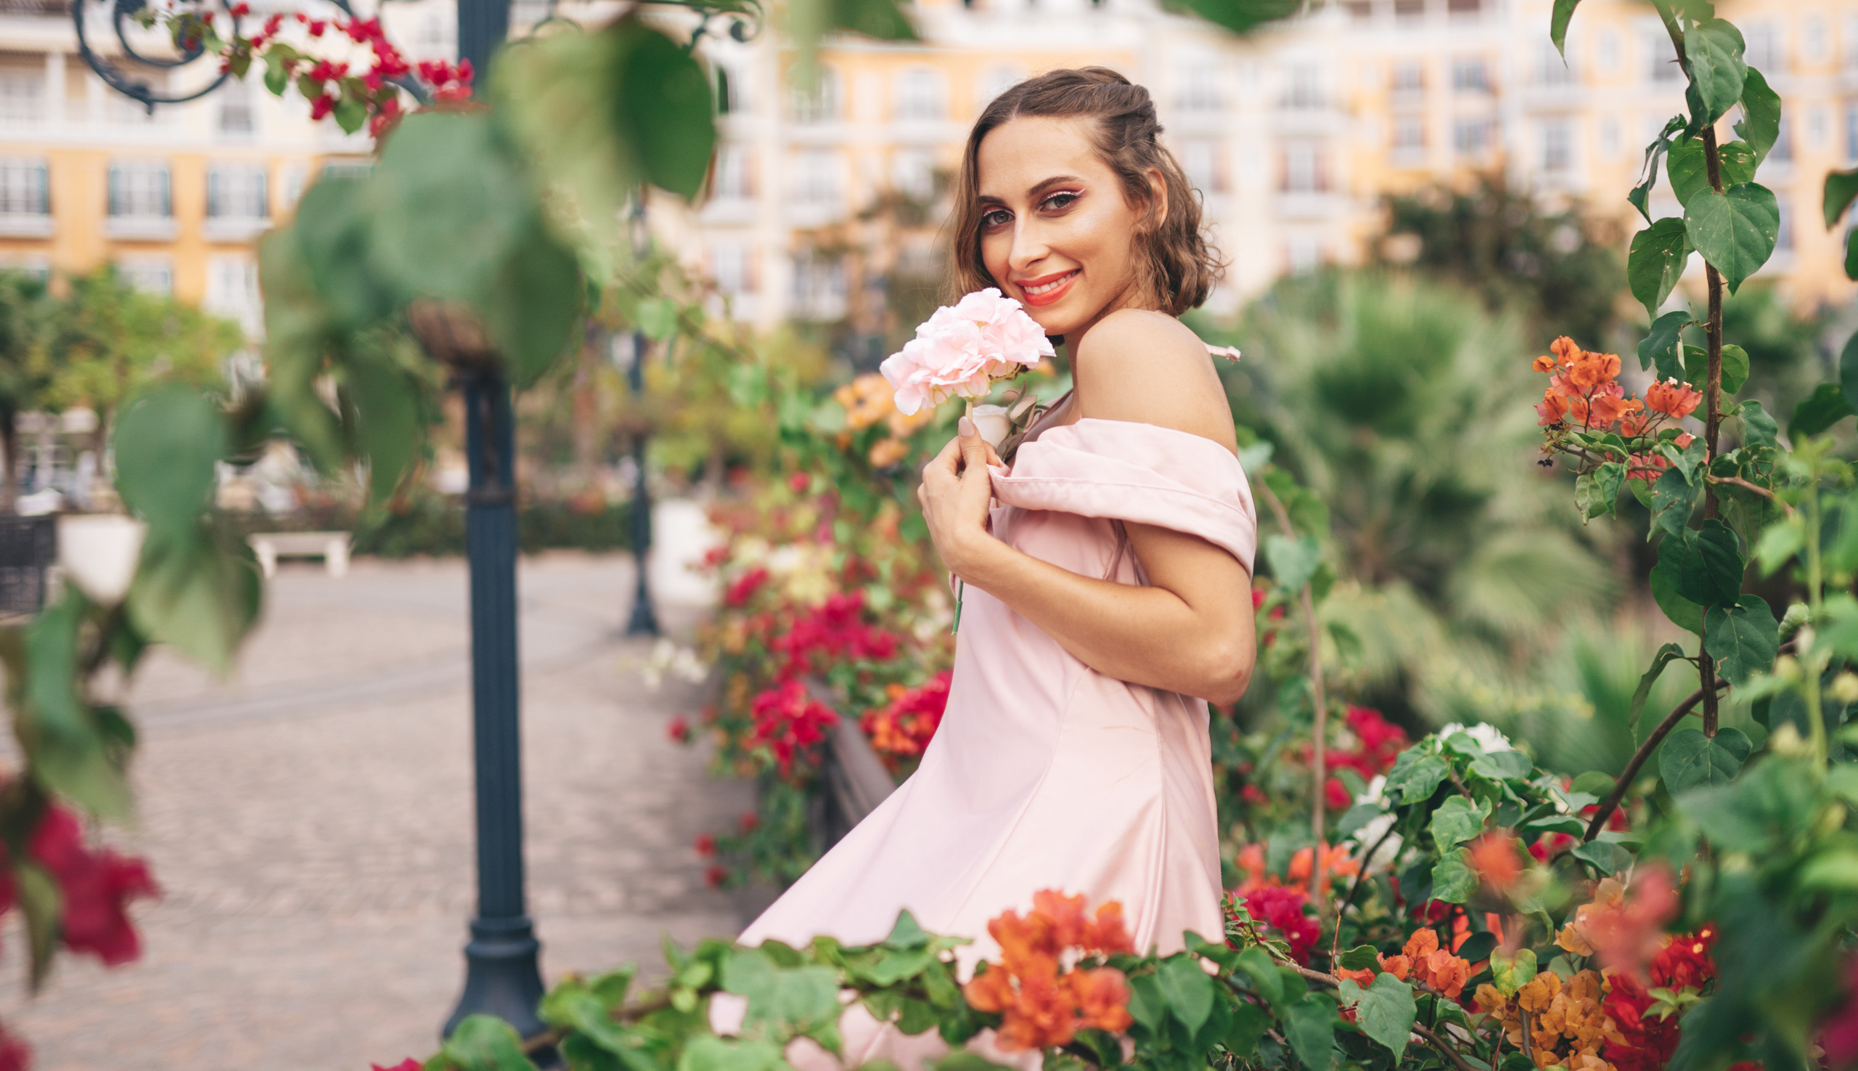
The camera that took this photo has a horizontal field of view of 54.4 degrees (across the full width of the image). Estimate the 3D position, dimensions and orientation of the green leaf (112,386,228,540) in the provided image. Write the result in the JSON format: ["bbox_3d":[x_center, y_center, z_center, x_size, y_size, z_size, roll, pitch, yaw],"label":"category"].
[{"bbox_3d":[-0.370,-0.036,0.880,0.054,0.075,0.022,-1,2,-23],"label":"green leaf"}]

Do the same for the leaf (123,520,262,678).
[{"bbox_3d":[-0.305,0.027,0.750,0.053,0.063,0.025,-10,-12,-8],"label":"leaf"}]

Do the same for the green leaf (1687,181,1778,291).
[{"bbox_3d":[0.690,-0.255,1.550,0.080,0.098,0.025,-3,-24,-1],"label":"green leaf"}]

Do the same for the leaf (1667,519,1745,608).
[{"bbox_3d":[0.656,0.024,1.530,0.065,0.072,0.017,-25,-6,7],"label":"leaf"}]

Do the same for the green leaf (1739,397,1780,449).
[{"bbox_3d":[0.722,-0.098,1.570,0.034,0.046,0.025,-2,-18,-13],"label":"green leaf"}]

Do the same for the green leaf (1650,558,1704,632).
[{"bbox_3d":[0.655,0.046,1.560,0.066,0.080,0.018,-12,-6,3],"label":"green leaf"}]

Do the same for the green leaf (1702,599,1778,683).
[{"bbox_3d":[0.683,0.090,1.520,0.062,0.076,0.022,0,2,24],"label":"green leaf"}]

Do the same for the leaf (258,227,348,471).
[{"bbox_3d":[-0.282,-0.085,0.820,0.042,0.106,0.026,-7,0,24],"label":"leaf"}]

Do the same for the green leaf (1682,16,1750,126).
[{"bbox_3d":[0.649,-0.382,1.490,0.056,0.088,0.030,1,3,11],"label":"green leaf"}]

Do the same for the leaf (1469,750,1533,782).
[{"bbox_3d":[0.585,0.235,1.850,0.064,0.036,0.045,0,2,18],"label":"leaf"}]

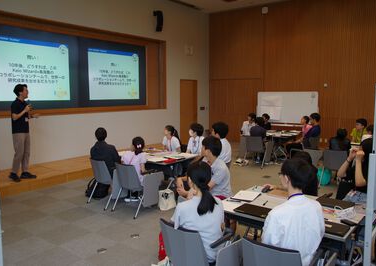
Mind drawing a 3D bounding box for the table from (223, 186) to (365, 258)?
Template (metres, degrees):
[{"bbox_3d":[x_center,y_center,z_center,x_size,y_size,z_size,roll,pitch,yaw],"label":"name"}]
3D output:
[{"bbox_3d":[0.957,1.046,3.172,1.200,0.720,0.900,6,9,39],"label":"table"}]

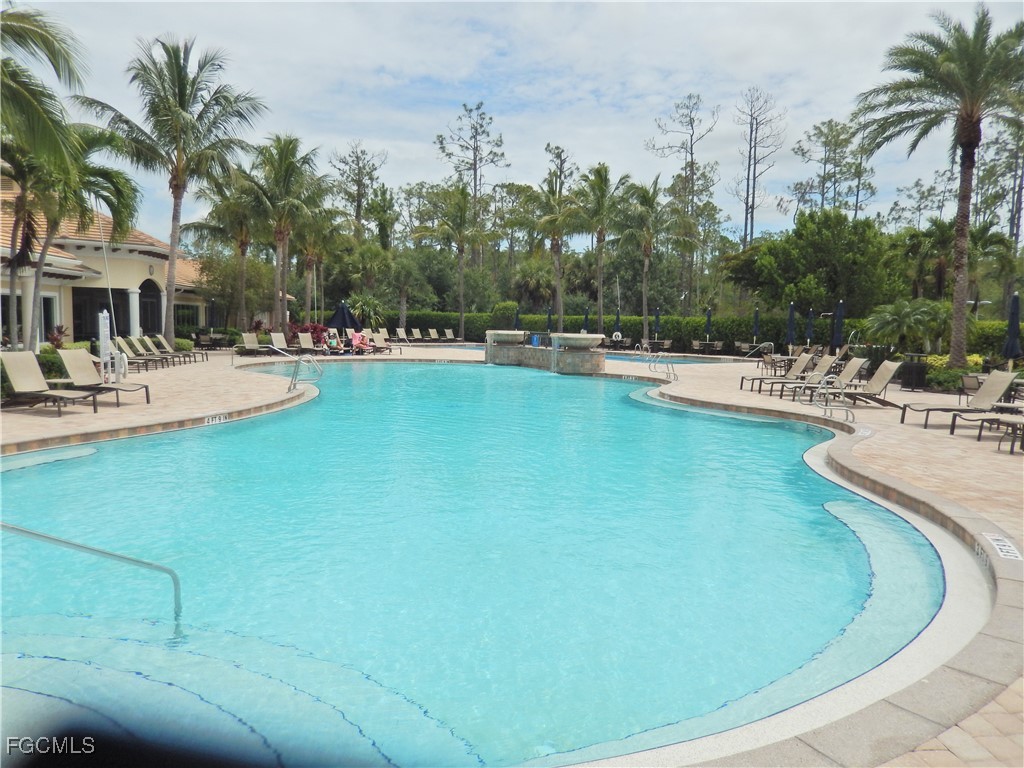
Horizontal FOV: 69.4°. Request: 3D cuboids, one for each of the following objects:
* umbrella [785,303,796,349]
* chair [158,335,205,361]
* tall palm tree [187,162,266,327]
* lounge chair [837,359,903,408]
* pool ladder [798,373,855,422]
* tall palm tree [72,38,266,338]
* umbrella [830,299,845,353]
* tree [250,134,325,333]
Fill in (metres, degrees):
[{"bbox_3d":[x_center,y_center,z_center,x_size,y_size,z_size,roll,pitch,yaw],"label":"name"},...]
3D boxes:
[{"bbox_3d":[9.604,-1.498,25.447,0.370,2.578,0.370,1,5,0],"label":"umbrella"},{"bbox_3d":[-12.876,-1.388,28.959,1.695,1.010,0.665,0,5,-9],"label":"chair"},{"bbox_3d":[-16.007,-7.261,42.053,4.700,10.220,4.700,1,5,0],"label":"tall palm tree"},{"bbox_3d":[7.852,-0.036,16.899,1.800,1.000,0.700,0,5,-7],"label":"lounge chair"},{"bbox_3d":[5.967,0.257,13.994,0.820,0.870,0.620,0,5,-13],"label":"pool ladder"},{"bbox_3d":[-15.789,-8.652,34.404,8.400,14.330,8.000,1,5,0],"label":"tall palm tree"},{"bbox_3d":[9.715,-1.197,21.964,0.450,2.450,0.450,1,5,0],"label":"umbrella"},{"bbox_3d":[-12.501,-7.770,40.503,4.700,11.700,4.700,1,5,0],"label":"tree"}]

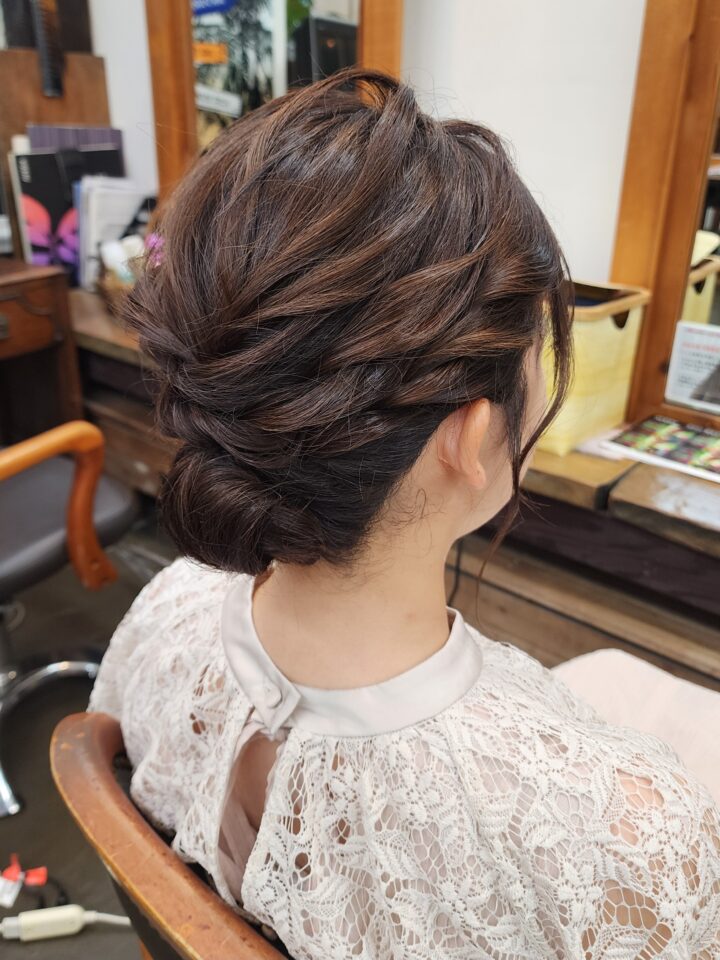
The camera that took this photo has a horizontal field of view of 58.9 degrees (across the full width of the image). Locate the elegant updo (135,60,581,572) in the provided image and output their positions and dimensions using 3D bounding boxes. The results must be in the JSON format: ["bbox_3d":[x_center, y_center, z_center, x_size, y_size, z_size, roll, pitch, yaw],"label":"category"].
[{"bbox_3d":[0.003,-0.086,0.390,0.260,0.270,0.205,-17,27,-42],"label":"elegant updo"}]

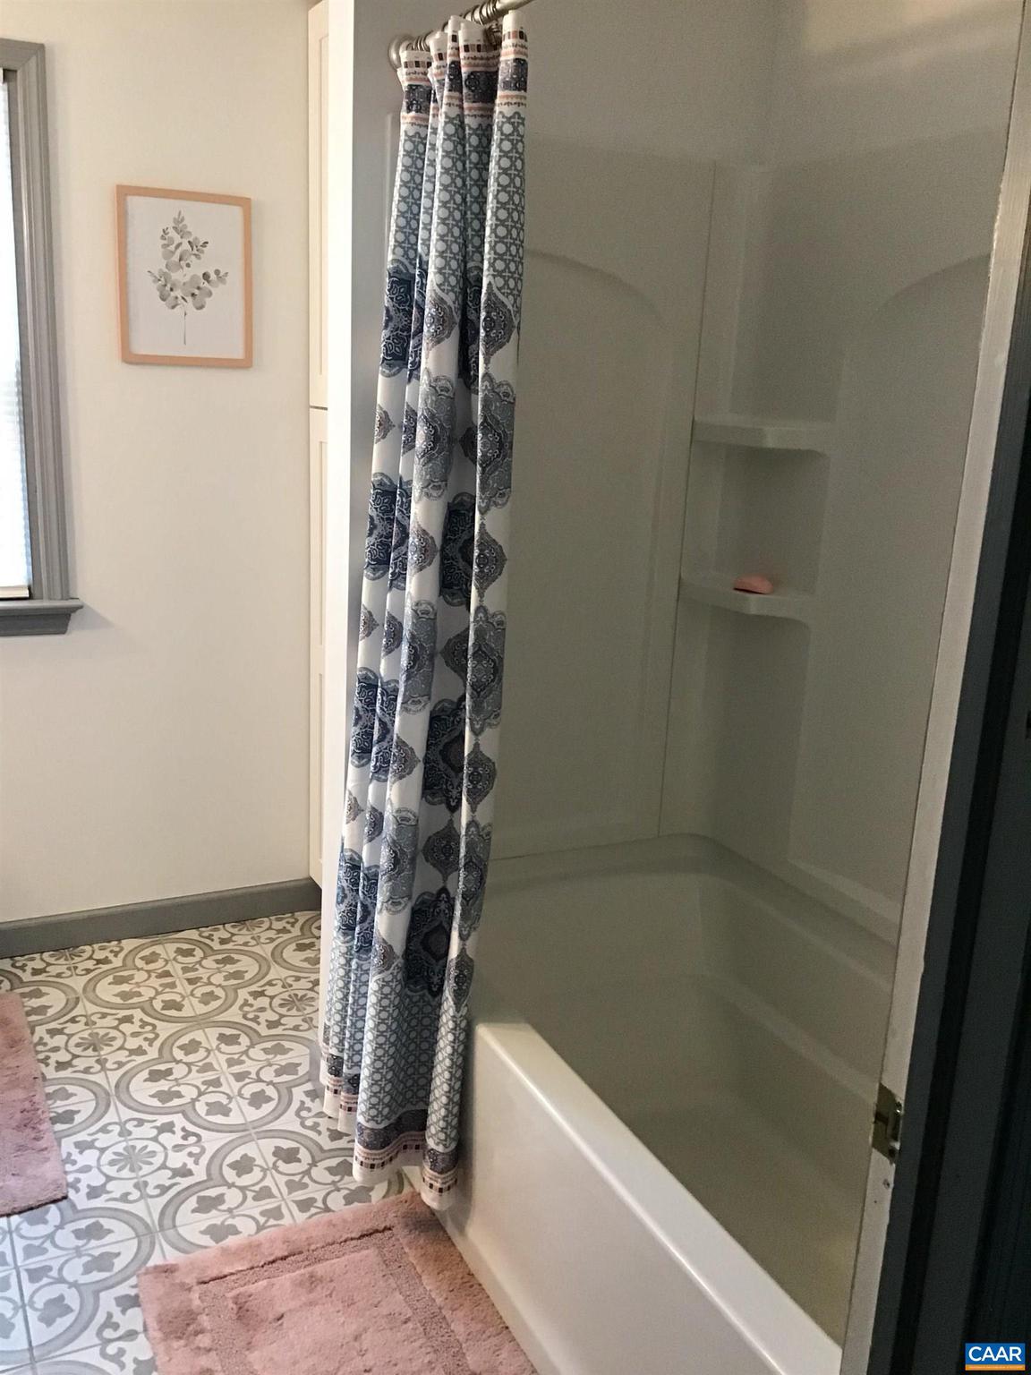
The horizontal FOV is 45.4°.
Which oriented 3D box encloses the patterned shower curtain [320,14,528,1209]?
[{"bbox_3d":[-0.179,-0.084,2.013,0.184,1.837,0.481,-5,16,-26],"label":"patterned shower curtain"}]

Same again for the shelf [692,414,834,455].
[{"bbox_3d":[0.480,-0.490,2.393,0.129,0.050,0.270,-7,17,-34],"label":"shelf"}]

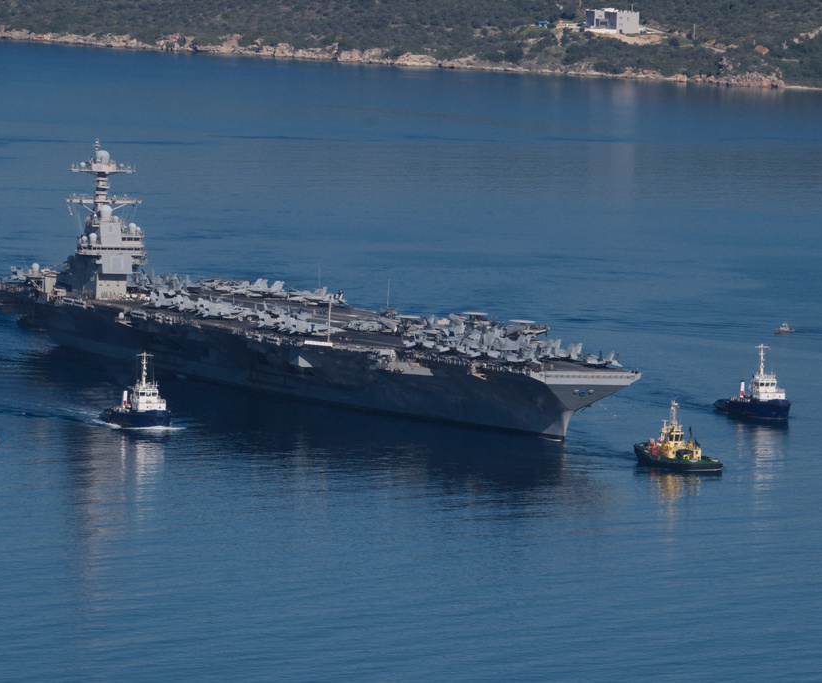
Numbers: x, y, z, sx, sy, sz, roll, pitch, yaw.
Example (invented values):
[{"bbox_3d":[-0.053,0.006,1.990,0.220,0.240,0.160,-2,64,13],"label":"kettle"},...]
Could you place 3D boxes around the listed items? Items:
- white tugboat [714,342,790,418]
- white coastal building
[{"bbox_3d":[96.799,10.857,2412.304,10.200,20.200,29.500,0,5,-30],"label":"white tugboat"},{"bbox_3d":[120.364,-190.606,5080.000,21.500,13.800,24.500,5,5,32],"label":"white coastal building"}]

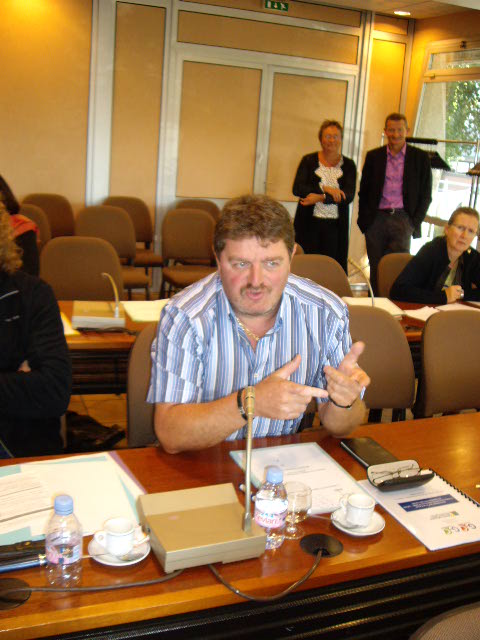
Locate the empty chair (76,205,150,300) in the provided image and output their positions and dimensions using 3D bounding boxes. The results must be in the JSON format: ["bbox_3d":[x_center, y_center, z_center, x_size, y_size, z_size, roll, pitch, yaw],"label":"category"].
[{"bbox_3d":[-0.975,-0.394,5.318,0.470,0.870,0.540,-2,15,-21],"label":"empty chair"}]

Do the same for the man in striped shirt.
[{"bbox_3d":[-0.038,0.327,1.918,0.560,1.340,0.800,1,14,-11],"label":"man in striped shirt"}]

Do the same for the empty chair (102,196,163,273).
[{"bbox_3d":[-0.975,-0.643,6.380,0.490,0.900,0.570,-1,15,-21],"label":"empty chair"}]

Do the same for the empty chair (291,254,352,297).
[{"bbox_3d":[0.441,0.148,3.583,0.470,0.870,0.540,-1,15,-18],"label":"empty chair"}]

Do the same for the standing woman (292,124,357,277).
[{"bbox_3d":[0.670,-0.773,5.703,0.500,1.630,0.340,5,14,6],"label":"standing woman"}]

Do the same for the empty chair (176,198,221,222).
[{"bbox_3d":[-0.328,-0.635,6.422,0.470,0.870,0.540,-2,15,-21],"label":"empty chair"}]

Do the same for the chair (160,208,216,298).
[{"bbox_3d":[-0.358,-0.435,5.771,0.490,0.900,0.570,-1,15,-21],"label":"chair"}]

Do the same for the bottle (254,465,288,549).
[{"bbox_3d":[0.061,0.337,1.288,0.060,0.157,0.060,4,14,-1],"label":"bottle"}]

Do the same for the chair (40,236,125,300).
[{"bbox_3d":[-0.809,0.046,3.707,0.490,0.900,0.570,-1,15,-21],"label":"chair"}]

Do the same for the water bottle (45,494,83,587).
[{"bbox_3d":[-0.297,0.369,1.187,0.061,0.155,0.061,-1,15,-19],"label":"water bottle"}]

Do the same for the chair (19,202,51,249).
[{"bbox_3d":[-1.540,-0.354,5.016,0.470,0.870,0.540,-2,15,-21],"label":"chair"}]

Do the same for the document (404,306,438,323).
[{"bbox_3d":[0.898,-0.028,3.304,0.210,0.012,0.297,-1,15,-21],"label":"document"}]

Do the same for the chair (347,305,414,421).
[{"bbox_3d":[0.529,0.450,2.470,0.490,0.900,0.570,-1,15,-21],"label":"chair"}]

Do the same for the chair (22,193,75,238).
[{"bbox_3d":[-1.598,-0.607,5.980,0.470,0.870,0.540,-2,15,-21],"label":"chair"}]

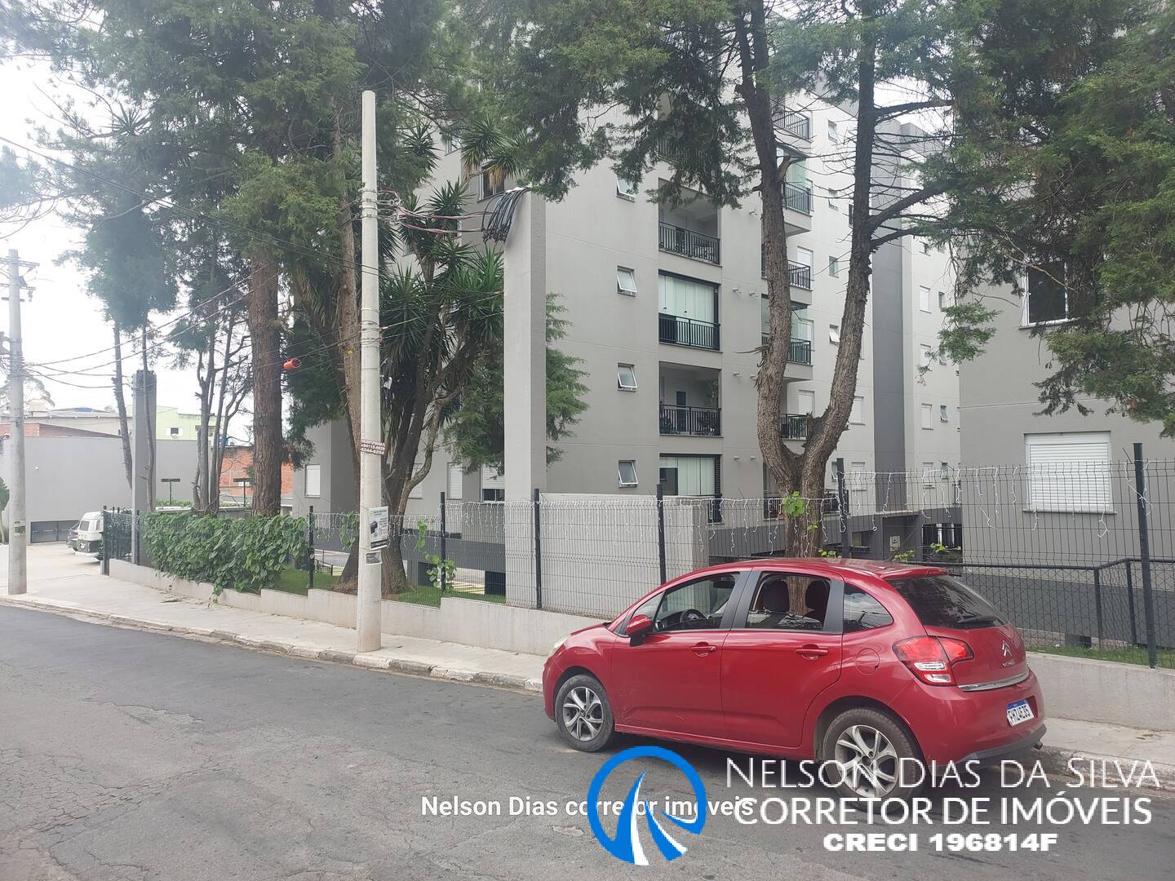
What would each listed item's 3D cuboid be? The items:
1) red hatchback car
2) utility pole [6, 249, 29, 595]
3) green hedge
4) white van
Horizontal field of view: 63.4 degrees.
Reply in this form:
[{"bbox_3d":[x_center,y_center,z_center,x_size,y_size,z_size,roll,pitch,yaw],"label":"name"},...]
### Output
[{"bbox_3d":[1.344,1.695,7.339,1.750,1.520,3.930,8,-11,-44],"label":"red hatchback car"},{"bbox_3d":[-15.783,-0.539,26.230,0.480,9.498,0.480,1,-2,-31],"label":"utility pole"},{"bbox_3d":[-8.825,2.547,22.353,0.800,1.660,9.700,1,-2,-40],"label":"green hedge"},{"bbox_3d":[-19.034,4.011,40.100,1.720,2.000,4.400,-2,-2,41],"label":"white van"}]

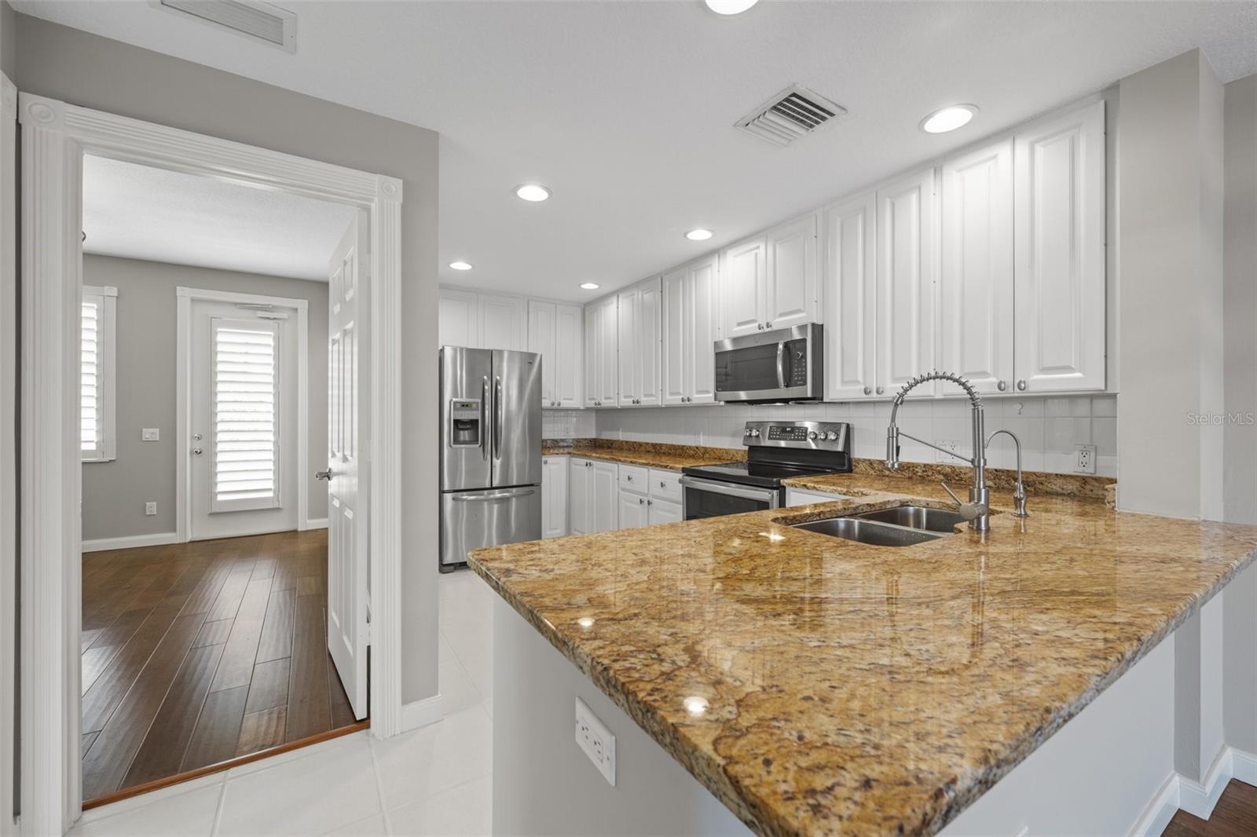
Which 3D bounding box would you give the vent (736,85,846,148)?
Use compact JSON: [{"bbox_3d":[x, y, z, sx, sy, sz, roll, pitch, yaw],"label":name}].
[{"bbox_3d":[0.633,-1.177,1.921,0.305,0.025,0.305,0,0,-33],"label":"vent"}]

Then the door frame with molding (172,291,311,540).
[{"bbox_3d":[-4.007,-0.030,5.138,1.110,2.545,0.100,0,0,-33],"label":"door frame with molding"}]

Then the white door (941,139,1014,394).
[{"bbox_3d":[1.453,-0.608,2.043,0.025,1.018,0.260,0,0,-33],"label":"white door"}]

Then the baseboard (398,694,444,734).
[{"bbox_3d":[-0.835,1.194,1.983,0.159,0.107,0.015,0,0,-33],"label":"baseboard"}]

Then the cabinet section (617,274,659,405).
[{"bbox_3d":[0.221,-0.606,4.179,0.330,1.030,0.659,0,0,-33],"label":"cabinet section"}]

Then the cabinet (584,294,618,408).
[{"bbox_3d":[-0.129,-0.615,4.744,0.330,1.050,0.620,0,0,-33],"label":"cabinet"}]

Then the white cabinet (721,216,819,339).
[{"bbox_3d":[1.002,-0.856,3.219,0.318,0.622,0.817,0,0,-33],"label":"white cabinet"}]

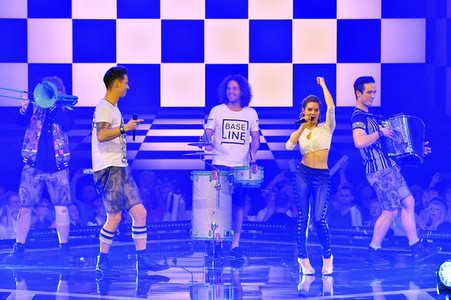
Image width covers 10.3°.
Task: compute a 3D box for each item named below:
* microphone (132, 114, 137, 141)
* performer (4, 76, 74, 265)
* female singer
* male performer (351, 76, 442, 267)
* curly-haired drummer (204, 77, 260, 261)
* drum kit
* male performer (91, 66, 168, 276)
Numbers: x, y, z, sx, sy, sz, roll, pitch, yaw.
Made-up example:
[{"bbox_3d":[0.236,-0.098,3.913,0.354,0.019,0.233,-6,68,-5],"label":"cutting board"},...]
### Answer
[{"bbox_3d":[-0.811,-0.200,22.300,0.046,0.238,0.046,3,1,0],"label":"microphone"},{"bbox_3d":[-1.776,0.191,23.900,0.670,1.785,0.500,0,1,7],"label":"performer"},{"bbox_3d":[0.759,0.230,22.100,0.450,1.757,0.400,0,1,7],"label":"female singer"},{"bbox_3d":[1.612,0.193,23.600,0.720,1.772,0.540,0,1,30],"label":"male performer"},{"bbox_3d":[0.068,0.166,24.400,0.550,1.803,0.420,0,1,0],"label":"curly-haired drummer"},{"bbox_3d":[0.000,0.490,23.800,0.750,1.160,0.600,0,1,0],"label":"drum kit"},{"bbox_3d":[-0.846,0.185,22.300,0.620,1.857,0.520,0,1,18],"label":"male performer"}]

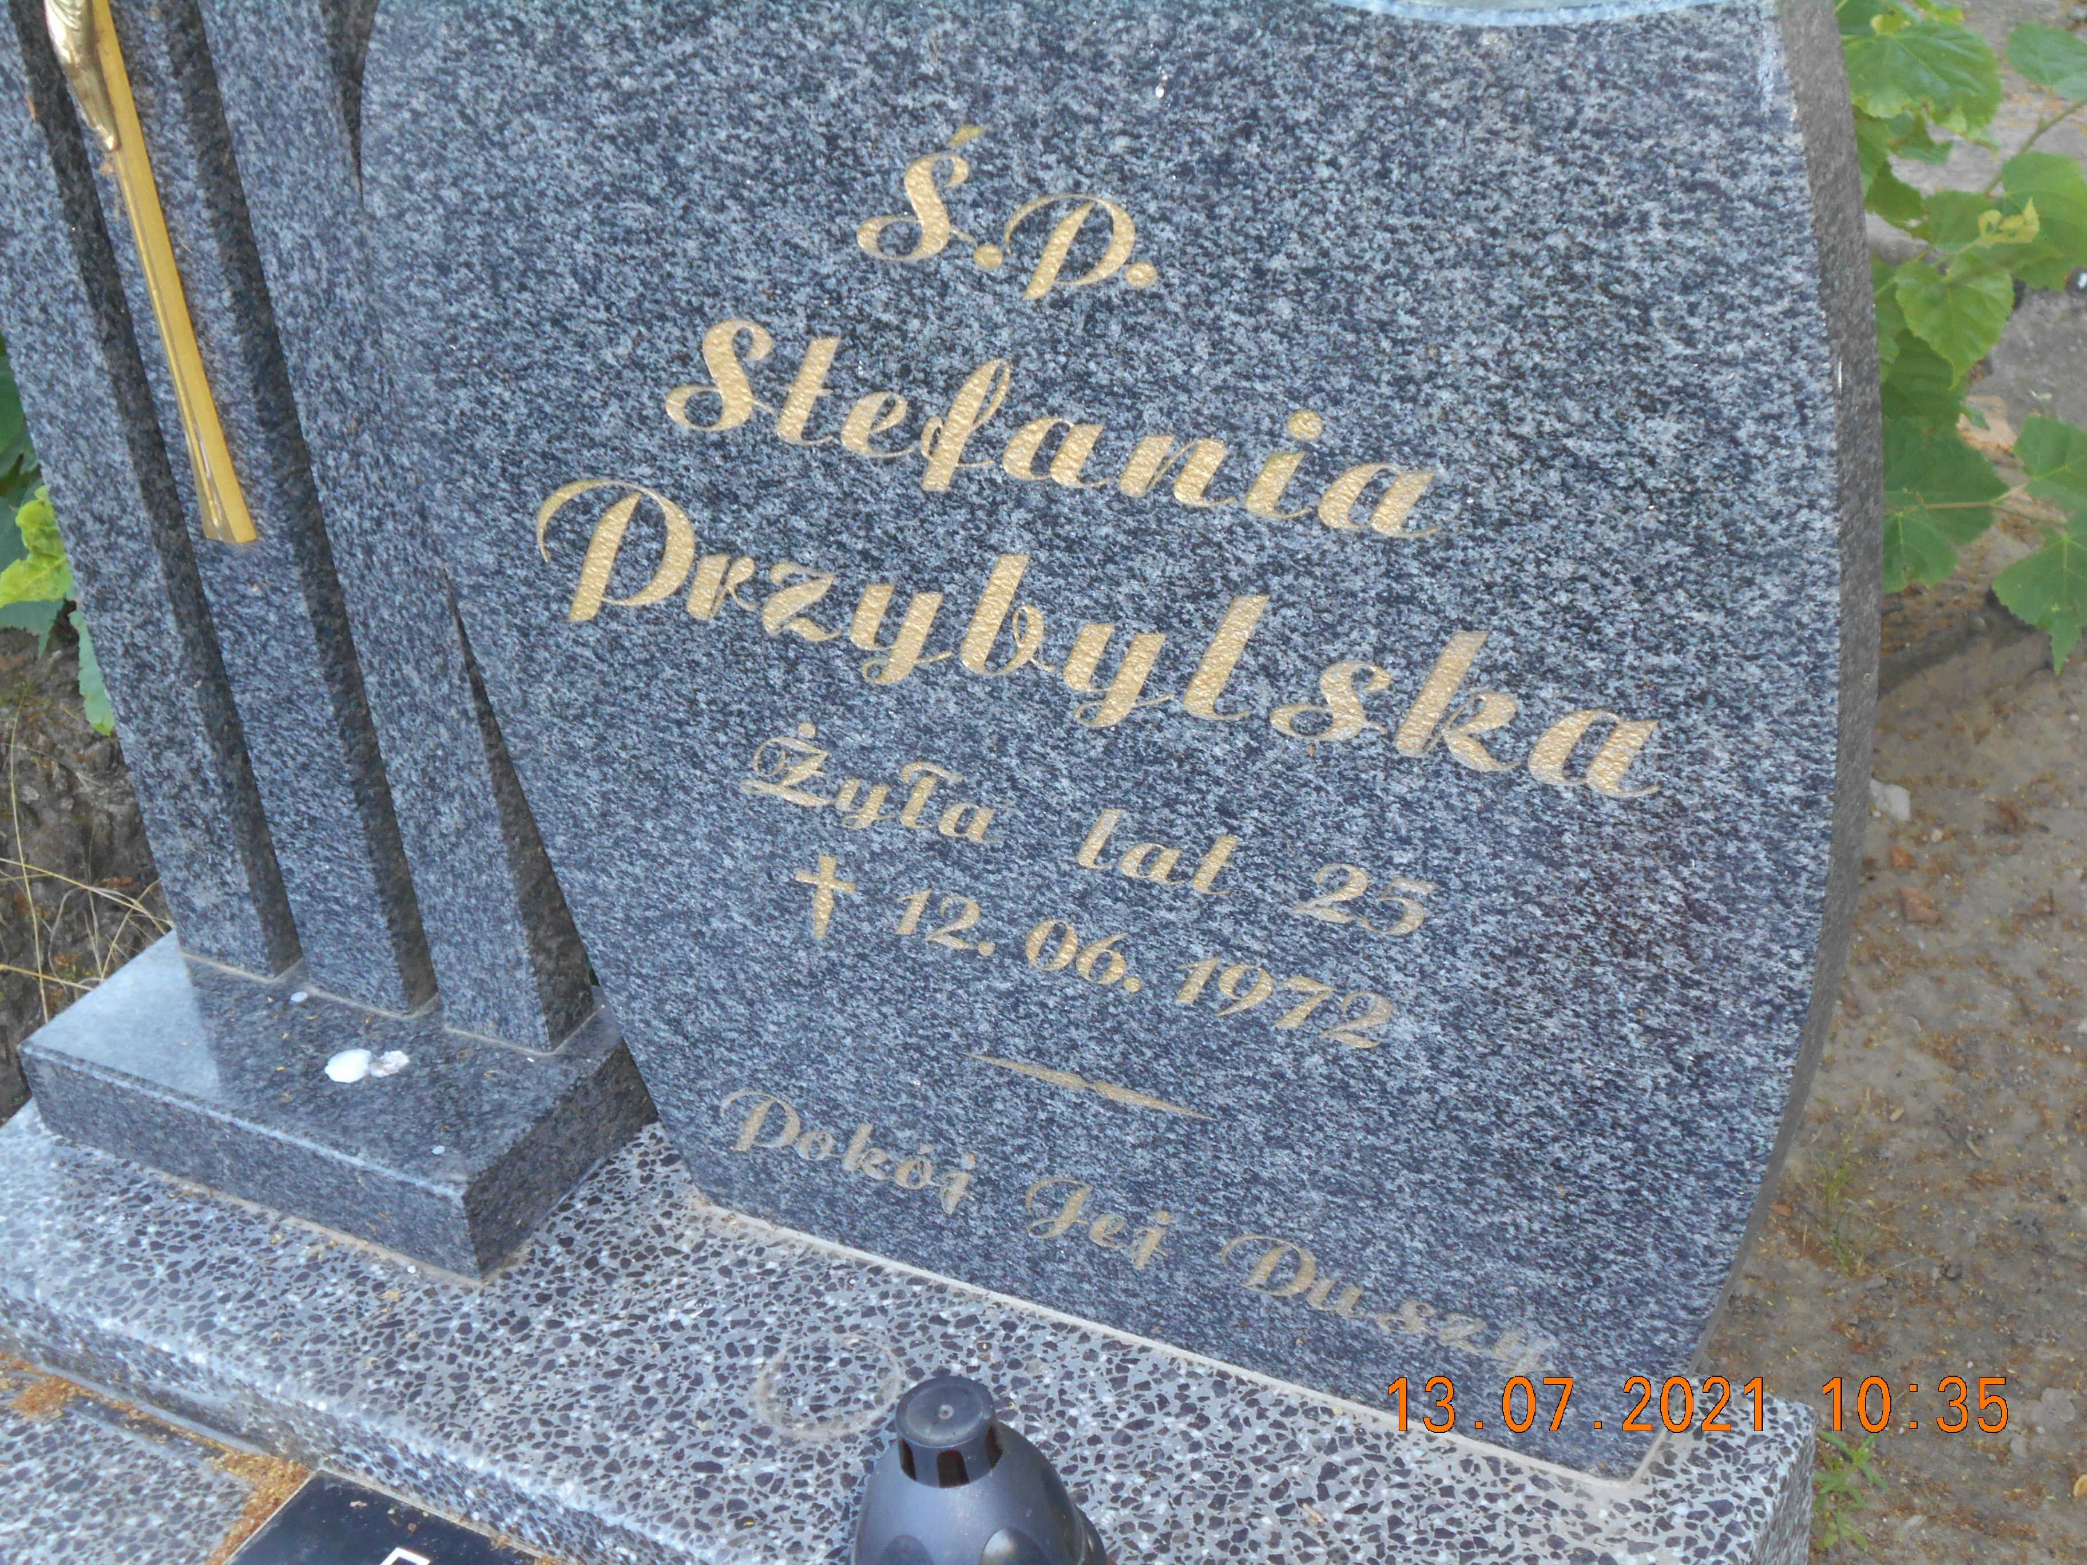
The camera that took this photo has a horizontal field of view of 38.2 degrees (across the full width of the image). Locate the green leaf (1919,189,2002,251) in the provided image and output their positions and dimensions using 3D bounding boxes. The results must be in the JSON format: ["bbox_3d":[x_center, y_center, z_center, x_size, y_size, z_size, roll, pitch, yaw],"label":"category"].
[{"bbox_3d":[0.456,-0.280,1.500,0.046,0.022,0.040,3,31,16],"label":"green leaf"}]

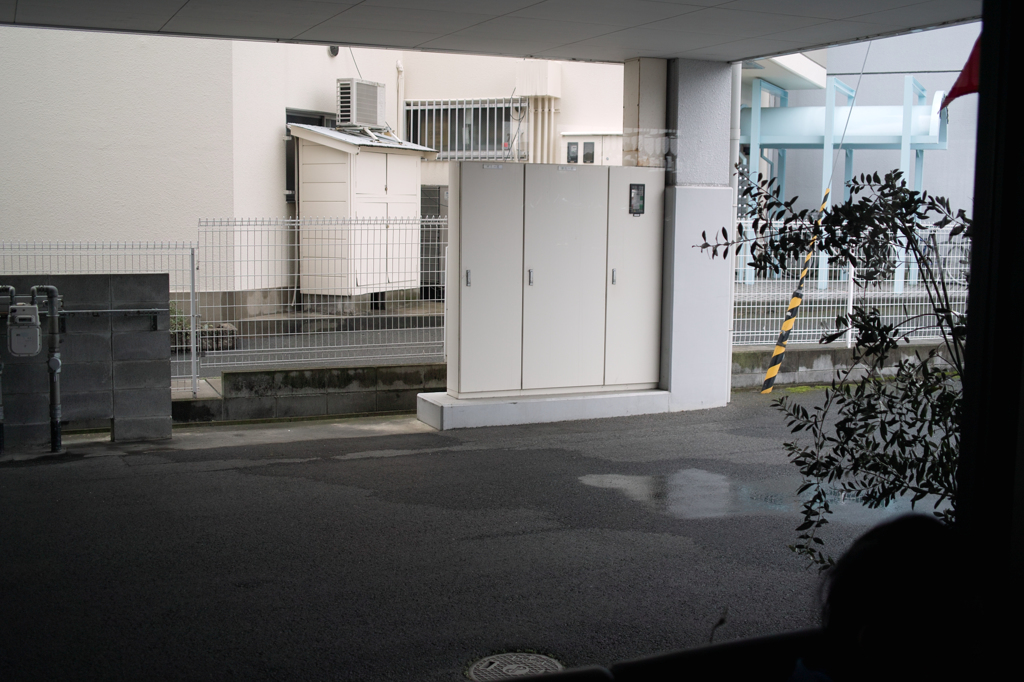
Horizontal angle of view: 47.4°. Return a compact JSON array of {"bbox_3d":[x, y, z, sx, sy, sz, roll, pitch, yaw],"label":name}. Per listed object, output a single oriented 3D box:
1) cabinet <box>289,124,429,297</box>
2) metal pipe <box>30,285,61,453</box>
[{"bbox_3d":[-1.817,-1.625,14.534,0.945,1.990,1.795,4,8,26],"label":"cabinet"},{"bbox_3d":[-3.079,0.189,7.735,0.169,1.111,0.090,-2,7,-23],"label":"metal pipe"}]

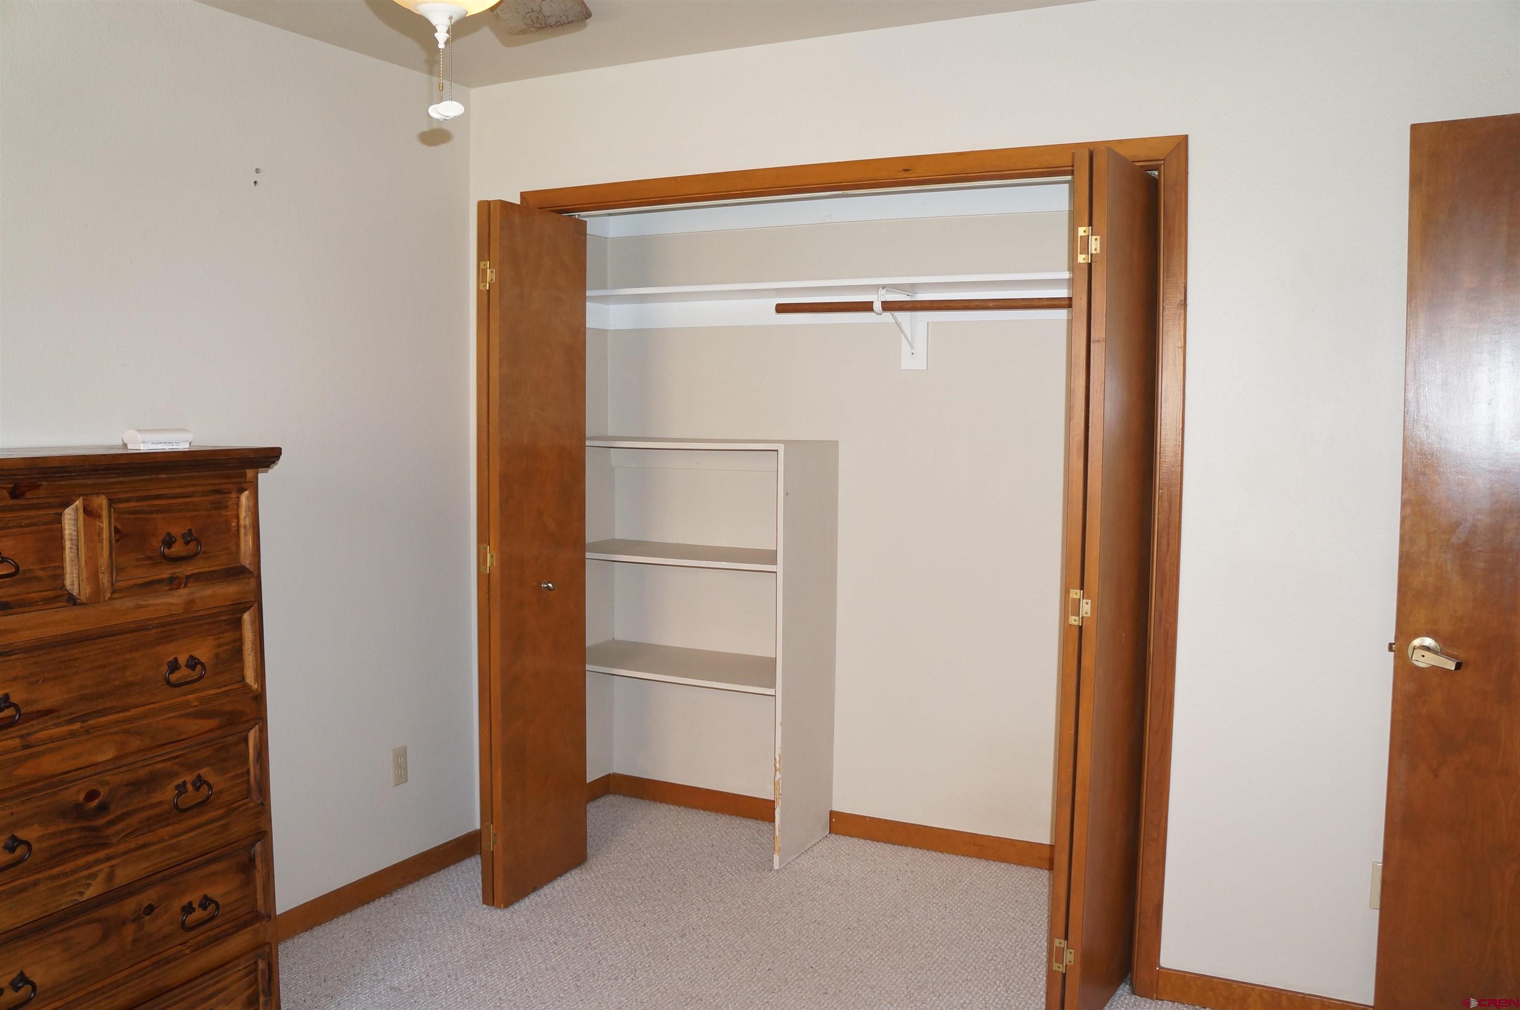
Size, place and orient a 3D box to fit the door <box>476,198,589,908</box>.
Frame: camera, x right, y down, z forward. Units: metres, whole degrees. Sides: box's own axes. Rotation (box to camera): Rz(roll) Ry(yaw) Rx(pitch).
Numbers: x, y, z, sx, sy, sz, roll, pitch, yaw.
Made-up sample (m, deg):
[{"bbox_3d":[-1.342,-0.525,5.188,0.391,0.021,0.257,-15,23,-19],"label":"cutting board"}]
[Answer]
[{"bbox_3d":[-0.659,0.148,3.533,0.073,2.007,0.430,3,5,27],"label":"door"}]

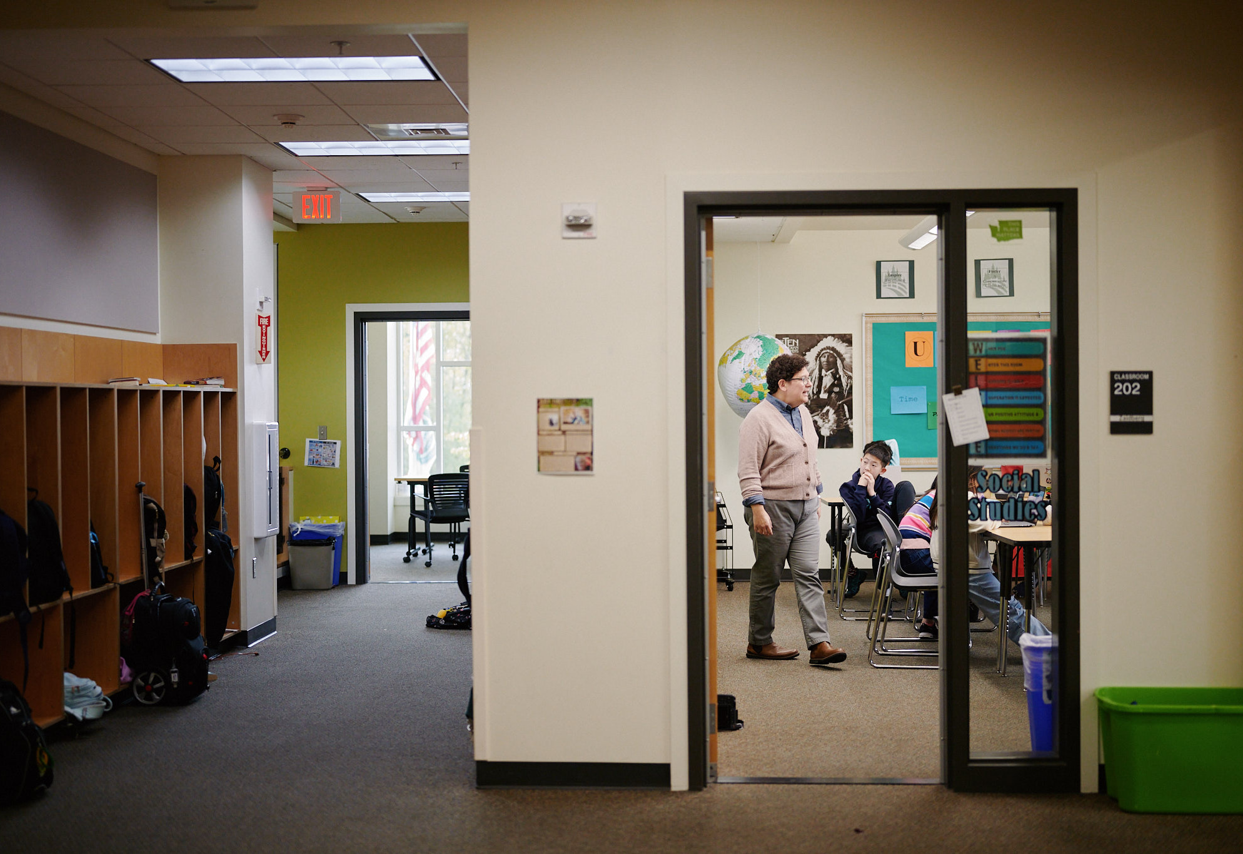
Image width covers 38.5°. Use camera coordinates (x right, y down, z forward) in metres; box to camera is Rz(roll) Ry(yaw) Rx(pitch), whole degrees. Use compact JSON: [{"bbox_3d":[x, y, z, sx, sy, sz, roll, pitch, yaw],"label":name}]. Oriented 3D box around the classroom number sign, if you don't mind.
[{"bbox_3d":[1.859,-0.088,6.473,0.155,0.232,0.012,0,1,2],"label":"classroom number sign"}]

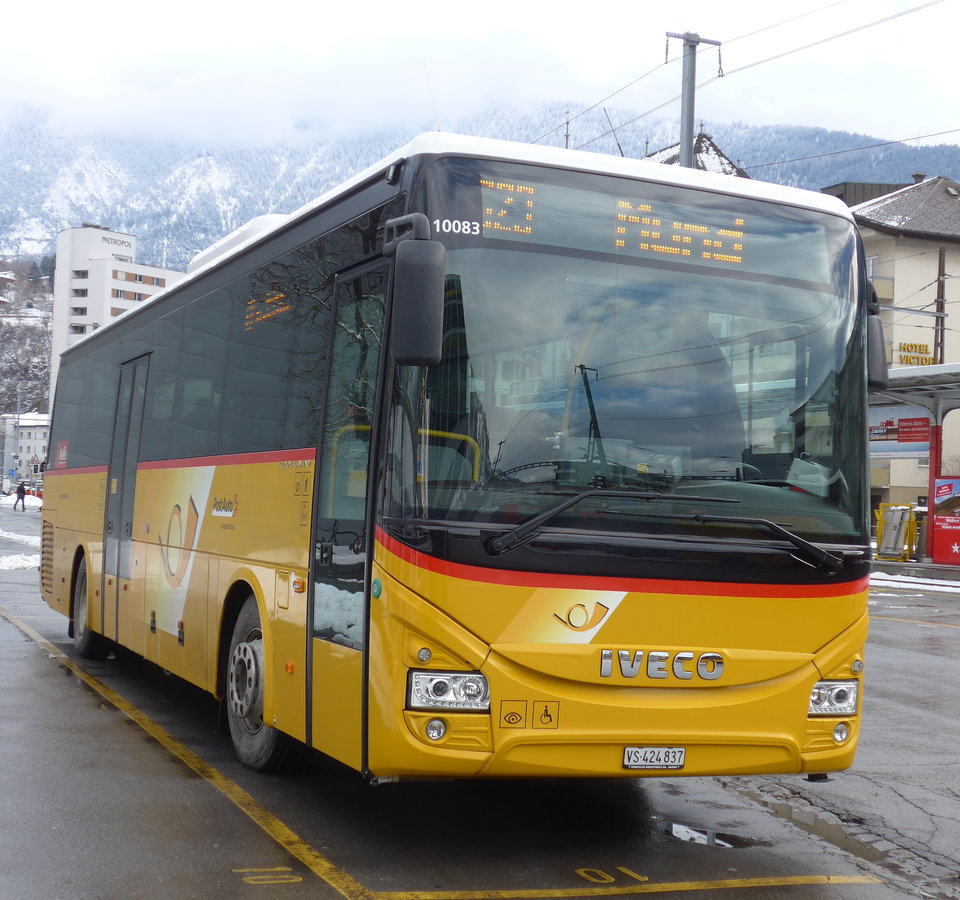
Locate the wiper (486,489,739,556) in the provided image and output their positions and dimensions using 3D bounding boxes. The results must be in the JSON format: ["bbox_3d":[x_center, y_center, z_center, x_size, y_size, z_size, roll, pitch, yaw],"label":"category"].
[{"bbox_3d":[0.620,0.335,7.142,1.220,0.280,0.130,4,-3,-22],"label":"wiper"}]

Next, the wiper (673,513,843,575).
[{"bbox_3d":[1.217,0.417,7.386,1.100,0.240,0.130,4,-3,-22],"label":"wiper"}]

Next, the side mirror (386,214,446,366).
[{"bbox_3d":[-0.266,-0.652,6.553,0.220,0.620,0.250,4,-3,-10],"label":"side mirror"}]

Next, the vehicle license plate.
[{"bbox_3d":[0.787,1.380,7.169,0.310,0.090,0.020,4,-3,-22],"label":"vehicle license plate"}]

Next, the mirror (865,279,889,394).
[{"bbox_3d":[1.985,-0.584,8.267,0.220,0.520,0.200,5,-3,-34],"label":"mirror"}]

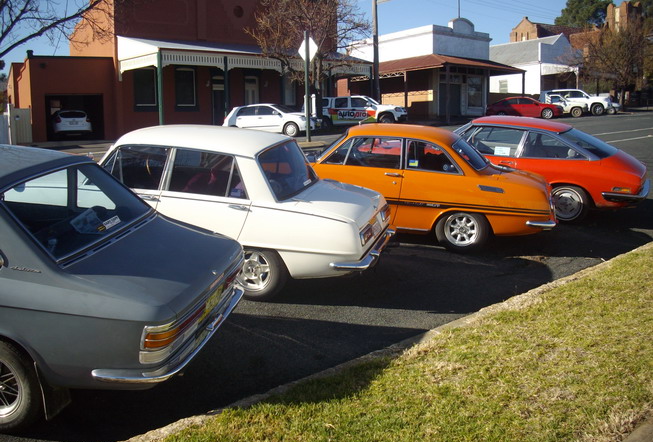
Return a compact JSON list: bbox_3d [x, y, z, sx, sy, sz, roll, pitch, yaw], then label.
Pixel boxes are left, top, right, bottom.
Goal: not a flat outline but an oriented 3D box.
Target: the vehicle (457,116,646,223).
[{"bbox_3d":[2.369,-0.842,10.227,4.280,1.320,1.600,6,13,22],"label":"vehicle"}]

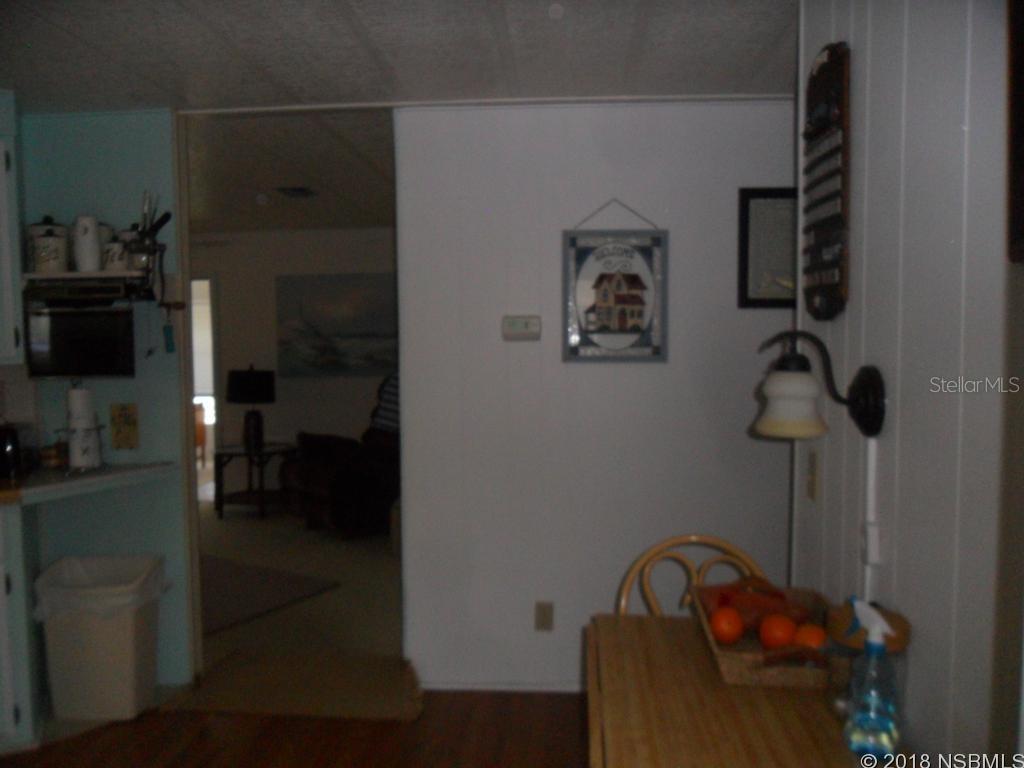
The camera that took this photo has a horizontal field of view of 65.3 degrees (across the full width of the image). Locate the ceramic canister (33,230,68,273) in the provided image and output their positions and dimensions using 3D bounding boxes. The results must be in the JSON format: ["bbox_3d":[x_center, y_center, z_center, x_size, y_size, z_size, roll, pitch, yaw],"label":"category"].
[{"bbox_3d":[-1.718,-0.492,2.976,0.108,0.163,0.108,-2,4,-20],"label":"ceramic canister"}]

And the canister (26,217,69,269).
[{"bbox_3d":[-1.796,-0.533,3.095,0.136,0.232,0.136,-2,4,-20],"label":"canister"}]

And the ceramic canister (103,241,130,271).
[{"bbox_3d":[-1.461,-0.476,2.949,0.086,0.131,0.086,-2,4,-20],"label":"ceramic canister"}]

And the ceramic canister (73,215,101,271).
[{"bbox_3d":[-1.548,-0.513,2.906,0.096,0.205,0.096,0,4,4],"label":"ceramic canister"}]

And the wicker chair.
[{"bbox_3d":[0.439,0.843,1.772,0.430,0.900,0.520,0,4,4],"label":"wicker chair"}]

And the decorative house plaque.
[{"bbox_3d":[0.391,-0.334,3.035,0.398,0.501,0.020,0,4,4],"label":"decorative house plaque"}]

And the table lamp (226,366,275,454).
[{"bbox_3d":[-2.024,0.198,6.195,0.360,0.670,0.330,0,4,4],"label":"table lamp"}]

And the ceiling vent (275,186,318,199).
[{"bbox_3d":[-1.276,-1.143,4.751,0.210,0.030,0.250,0,4,4],"label":"ceiling vent"}]

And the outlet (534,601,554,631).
[{"bbox_3d":[0.127,0.914,3.138,0.071,0.114,0.010,0,4,4],"label":"outlet"}]

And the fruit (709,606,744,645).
[{"bbox_3d":[0.456,0.512,1.689,0.075,0.075,0.075,0,4,4],"label":"fruit"}]

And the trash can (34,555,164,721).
[{"bbox_3d":[-1.553,0.966,3.055,0.385,0.515,0.300,0,4,10],"label":"trash can"}]

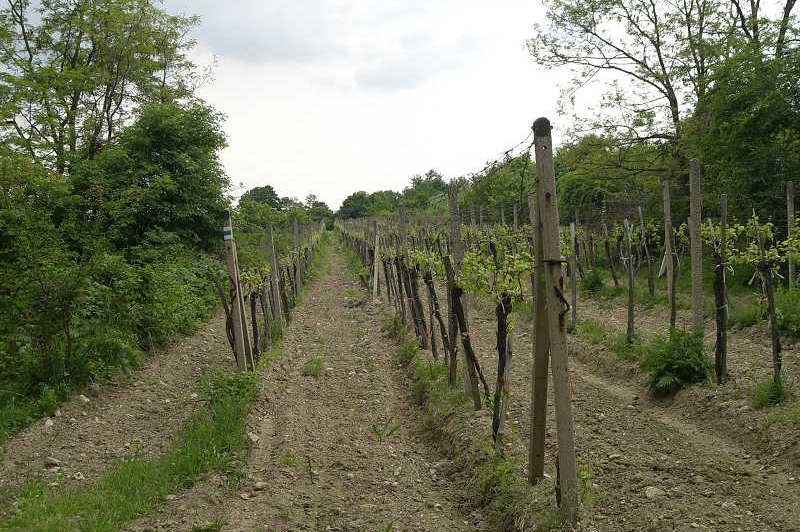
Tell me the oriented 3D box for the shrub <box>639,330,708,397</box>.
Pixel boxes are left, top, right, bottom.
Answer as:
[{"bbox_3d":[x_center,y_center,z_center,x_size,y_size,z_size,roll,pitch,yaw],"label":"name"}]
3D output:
[{"bbox_3d":[2.344,0.824,7.500,0.500,0.500,0.450,-2,2,-4],"label":"shrub"}]

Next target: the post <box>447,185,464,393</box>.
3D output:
[{"bbox_3d":[0.485,0.177,7.600,0.100,1.800,0.100,-3,2,5],"label":"post"}]

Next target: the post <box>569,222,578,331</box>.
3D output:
[{"bbox_3d":[2.252,0.149,11.400,0.070,1.420,0.070,-2,2,-4],"label":"post"}]

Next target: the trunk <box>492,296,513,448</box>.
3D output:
[{"bbox_3d":[0.677,0.703,5.800,0.120,1.040,0.120,1,2,5],"label":"trunk"}]

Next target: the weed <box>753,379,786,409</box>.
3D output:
[{"bbox_3d":[2.672,0.922,6.350,0.240,0.190,0.220,-1,2,0],"label":"weed"}]

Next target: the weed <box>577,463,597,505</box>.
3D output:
[{"bbox_3d":[1.041,1.214,4.900,0.095,0.200,0.100,-2,2,-4],"label":"weed"}]

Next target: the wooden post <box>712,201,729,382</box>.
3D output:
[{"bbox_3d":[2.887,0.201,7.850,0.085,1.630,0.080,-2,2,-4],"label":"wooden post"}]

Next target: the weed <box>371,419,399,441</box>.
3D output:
[{"bbox_3d":[-0.111,1.257,6.750,0.225,0.125,0.190,-2,2,-4],"label":"weed"}]

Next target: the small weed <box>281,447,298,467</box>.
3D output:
[{"bbox_3d":[-0.755,1.302,6.000,0.125,0.100,0.120,-2,2,-4],"label":"small weed"}]

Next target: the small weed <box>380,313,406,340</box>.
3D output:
[{"bbox_3d":[-0.082,0.777,11.100,0.320,0.290,0.300,-1,2,0],"label":"small weed"}]

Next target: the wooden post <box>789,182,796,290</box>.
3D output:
[{"bbox_3d":[5.267,-0.302,11.800,0.085,1.620,0.085,-1,2,5],"label":"wooden post"}]

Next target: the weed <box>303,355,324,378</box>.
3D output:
[{"bbox_3d":[-0.936,1.087,9.500,0.225,0.220,0.200,-2,2,-4],"label":"weed"}]

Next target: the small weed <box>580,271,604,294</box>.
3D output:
[{"bbox_3d":[3.332,0.286,15.200,0.420,0.390,0.380,-1,2,0],"label":"small weed"}]

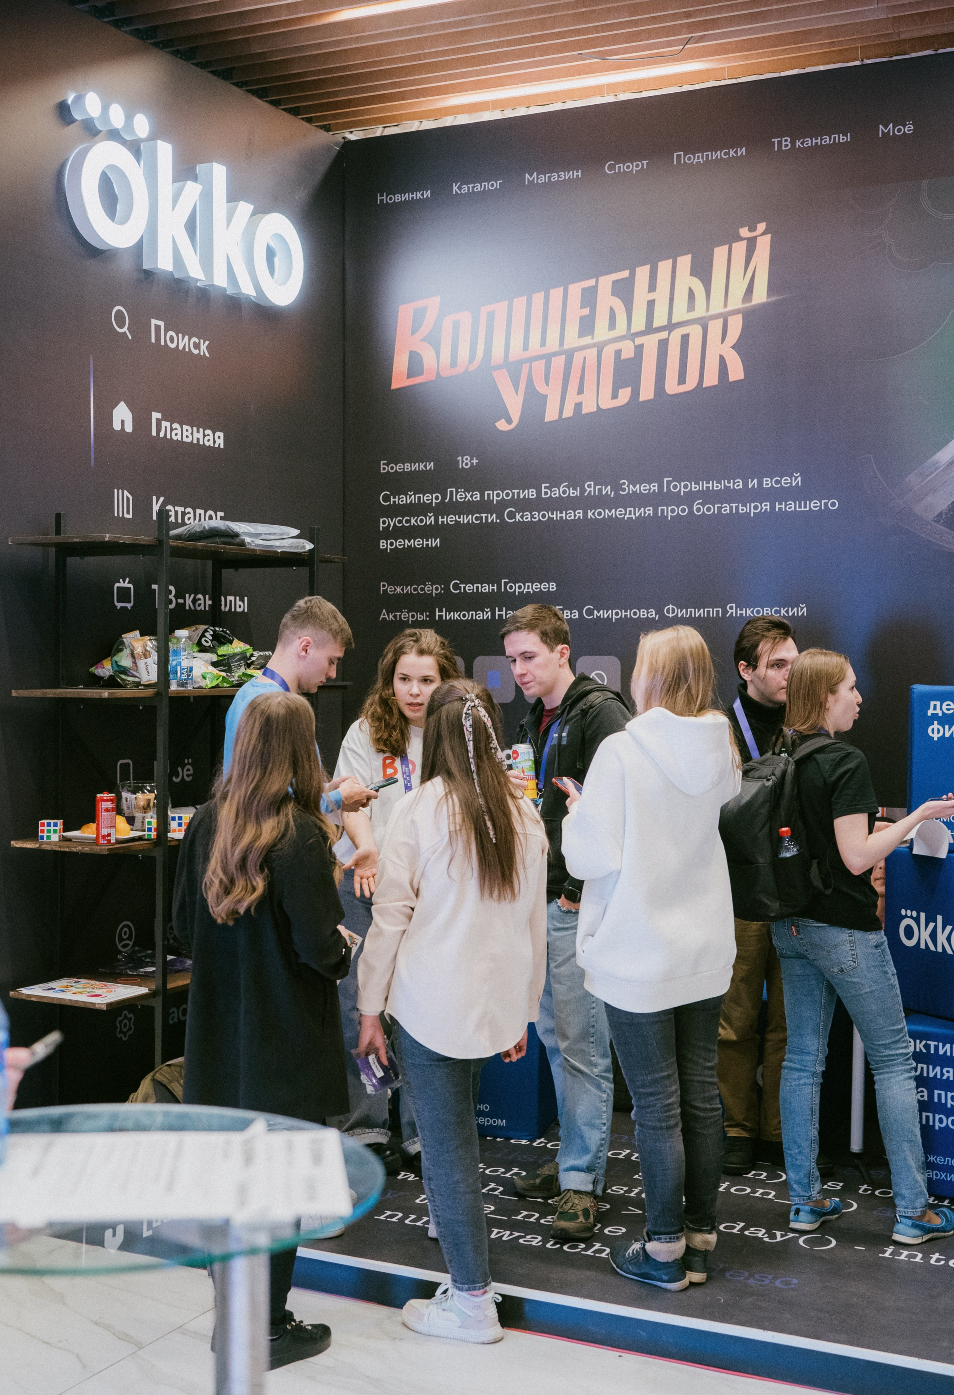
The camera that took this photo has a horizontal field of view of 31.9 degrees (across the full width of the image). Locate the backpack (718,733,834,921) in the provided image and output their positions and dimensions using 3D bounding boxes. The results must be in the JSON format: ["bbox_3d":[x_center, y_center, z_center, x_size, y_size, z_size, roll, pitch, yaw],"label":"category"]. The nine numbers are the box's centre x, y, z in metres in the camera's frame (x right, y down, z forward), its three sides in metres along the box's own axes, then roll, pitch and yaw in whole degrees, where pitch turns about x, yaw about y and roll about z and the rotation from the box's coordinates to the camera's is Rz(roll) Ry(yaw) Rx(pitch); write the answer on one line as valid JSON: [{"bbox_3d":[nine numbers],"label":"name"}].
[{"bbox_3d":[0.818,0.360,4.570,0.200,0.490,0.310,4,-1,-33],"label":"backpack"}]

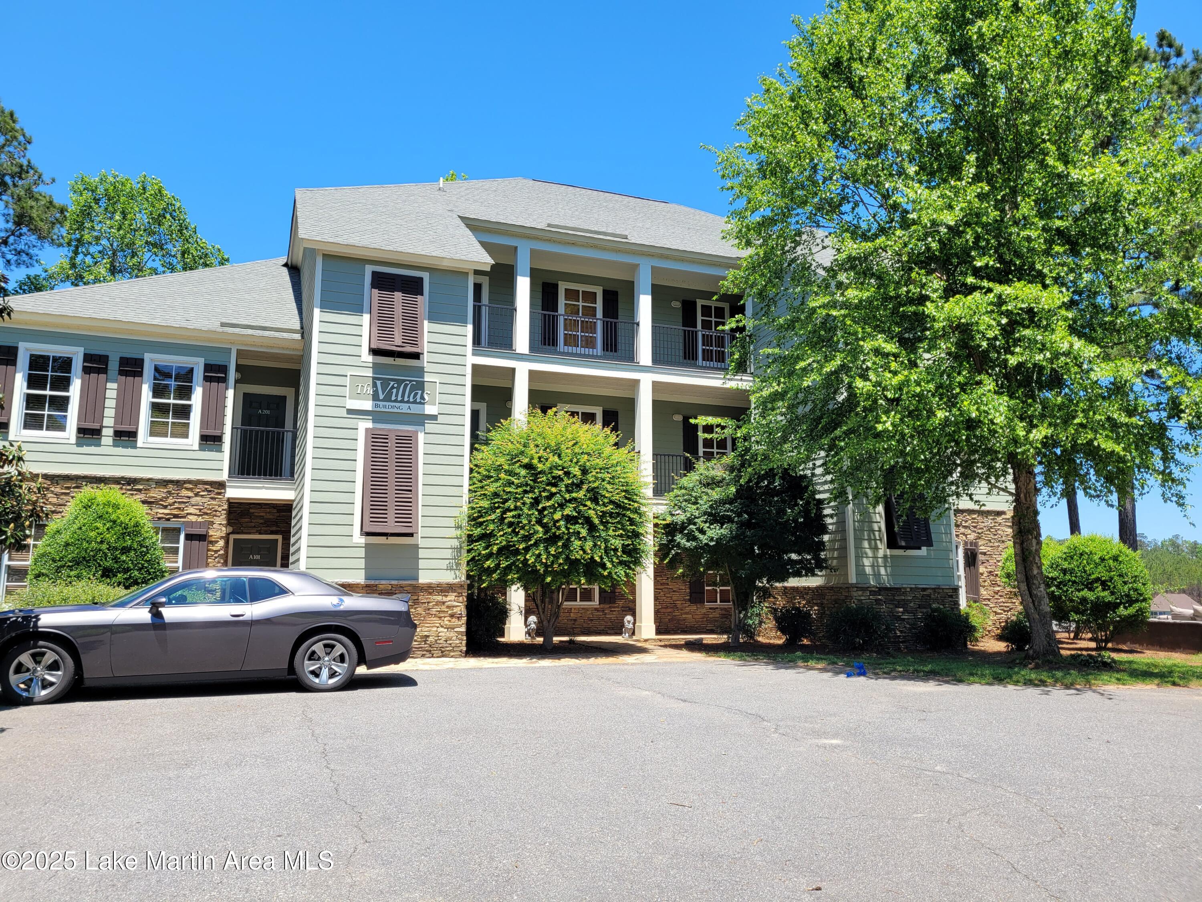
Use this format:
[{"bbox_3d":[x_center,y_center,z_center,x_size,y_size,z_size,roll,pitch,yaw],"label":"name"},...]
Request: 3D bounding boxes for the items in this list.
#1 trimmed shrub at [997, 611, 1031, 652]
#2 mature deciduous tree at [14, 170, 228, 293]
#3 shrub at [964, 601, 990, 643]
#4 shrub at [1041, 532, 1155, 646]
[{"bbox_3d":[8.583,3.676,18.462,0.920,0.754,0.920,0,-9,0],"label":"trimmed shrub"},{"bbox_3d":[-22.524,-2.566,40.985,11.500,21.600,11.500,0,-9,0],"label":"mature deciduous tree"},{"bbox_3d":[8.495,3.945,20.678,0.820,0.951,0.820,0,-9,0],"label":"shrub"},{"bbox_3d":[10.562,2.988,19.194,2.280,2.357,2.250,0,-9,0],"label":"shrub"}]

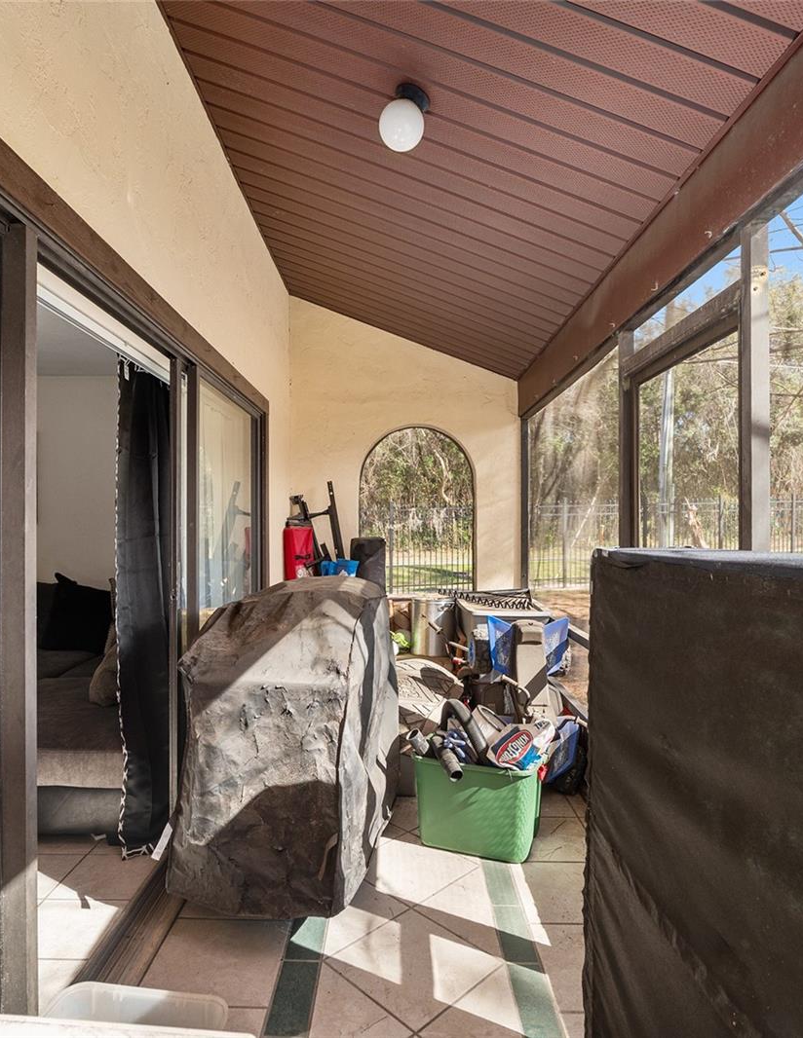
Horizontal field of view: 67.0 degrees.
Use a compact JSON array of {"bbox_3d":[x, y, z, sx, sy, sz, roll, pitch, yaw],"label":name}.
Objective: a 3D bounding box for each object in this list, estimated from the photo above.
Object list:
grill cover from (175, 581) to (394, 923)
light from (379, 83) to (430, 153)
[{"bbox_3d":[-0.435,0.825,2.660,0.650,1.100,1.020,0,0,11],"label":"grill cover"},{"bbox_3d":[0.009,-1.370,2.090,0.150,0.190,0.150,19,0,0],"label":"light"}]

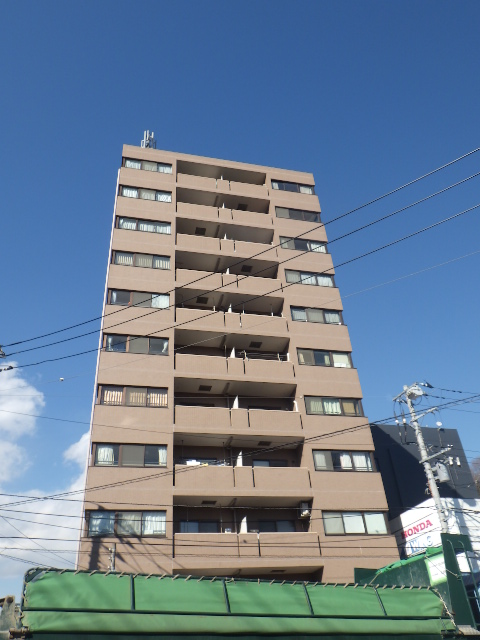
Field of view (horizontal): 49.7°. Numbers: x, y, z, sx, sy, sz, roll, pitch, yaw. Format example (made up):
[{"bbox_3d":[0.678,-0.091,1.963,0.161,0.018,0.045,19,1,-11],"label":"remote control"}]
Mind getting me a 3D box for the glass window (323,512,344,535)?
[{"bbox_3d":[4.185,9.028,22.929,0.990,1.020,0.080,5,-37,-13],"label":"glass window"}]

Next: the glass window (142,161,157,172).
[{"bbox_3d":[-5.910,-10.075,34.076,0.939,0.884,0.100,5,-37,-13],"label":"glass window"}]

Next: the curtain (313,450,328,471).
[{"bbox_3d":[3.812,6.595,24.252,0.564,0.838,0.120,5,-38,-13],"label":"curtain"}]

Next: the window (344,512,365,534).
[{"bbox_3d":[5.156,9.159,23.341,1.008,0.985,0.080,5,-37,-13],"label":"window"}]

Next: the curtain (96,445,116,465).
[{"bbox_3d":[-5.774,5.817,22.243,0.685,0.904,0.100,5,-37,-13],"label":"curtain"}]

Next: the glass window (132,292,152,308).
[{"bbox_3d":[-5.154,-1.039,27.310,1.015,0.901,0.100,5,-38,-13],"label":"glass window"}]

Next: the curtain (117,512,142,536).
[{"bbox_3d":[-4.494,8.333,21.117,1.037,0.985,0.080,5,-37,-13],"label":"curtain"}]

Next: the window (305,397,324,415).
[{"bbox_3d":[3.831,4.412,26.483,0.986,0.985,0.080,5,-37,-13],"label":"window"}]

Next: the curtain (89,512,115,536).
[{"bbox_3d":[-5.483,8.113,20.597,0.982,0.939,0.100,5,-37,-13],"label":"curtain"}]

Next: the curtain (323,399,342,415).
[{"bbox_3d":[4.718,4.423,26.369,0.923,0.883,0.100,5,-37,-13],"label":"curtain"}]

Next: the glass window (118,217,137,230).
[{"bbox_3d":[-6.681,-5.667,30.890,1.077,0.985,0.080,5,-37,-13],"label":"glass window"}]

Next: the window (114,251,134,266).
[{"bbox_3d":[-6.437,-3.372,28.831,0.995,0.951,0.120,5,-38,-13],"label":"window"}]

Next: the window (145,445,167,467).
[{"bbox_3d":[-3.657,5.968,22.646,0.960,0.998,0.100,5,-37,-13],"label":"window"}]

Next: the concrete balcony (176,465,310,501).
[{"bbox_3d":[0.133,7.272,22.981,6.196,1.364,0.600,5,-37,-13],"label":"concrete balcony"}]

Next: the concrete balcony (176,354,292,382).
[{"bbox_3d":[-0.325,2.948,27.049,6.300,1.380,1.400,5,-37,-13],"label":"concrete balcony"}]

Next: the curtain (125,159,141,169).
[{"bbox_3d":[-7.076,-10.312,34.362,1.020,1.020,0.080,5,-37,-13],"label":"curtain"}]

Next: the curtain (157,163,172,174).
[{"bbox_3d":[-4.950,-10.025,34.363,0.940,0.914,0.120,5,-38,-13],"label":"curtain"}]

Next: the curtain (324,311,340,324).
[{"bbox_3d":[5.436,-0.147,30.424,0.950,0.980,0.100,5,-37,-13],"label":"curtain"}]

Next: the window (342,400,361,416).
[{"bbox_3d":[5.815,4.575,26.796,1.020,1.020,0.080,5,-37,-13],"label":"window"}]

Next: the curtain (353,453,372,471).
[{"bbox_3d":[5.868,6.760,24.620,0.919,0.936,0.100,5,-38,-13],"label":"curtain"}]

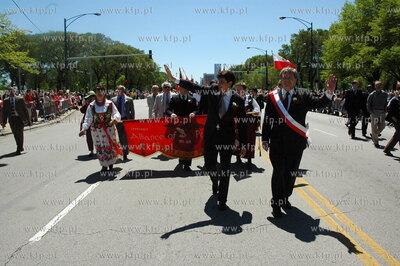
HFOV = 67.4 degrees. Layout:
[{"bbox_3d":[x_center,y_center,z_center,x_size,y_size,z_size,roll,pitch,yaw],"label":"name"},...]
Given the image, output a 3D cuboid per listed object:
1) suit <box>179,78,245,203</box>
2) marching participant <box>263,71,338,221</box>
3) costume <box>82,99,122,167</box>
[{"bbox_3d":[0.163,0.098,3.920,0.850,1.600,0.600,1,8,11],"label":"suit"},{"bbox_3d":[1.149,0.119,3.570,0.840,1.760,0.550,1,8,11],"label":"marching participant"},{"bbox_3d":[-1.982,0.010,6.094,0.760,1.360,0.550,-2,7,-6],"label":"costume"}]

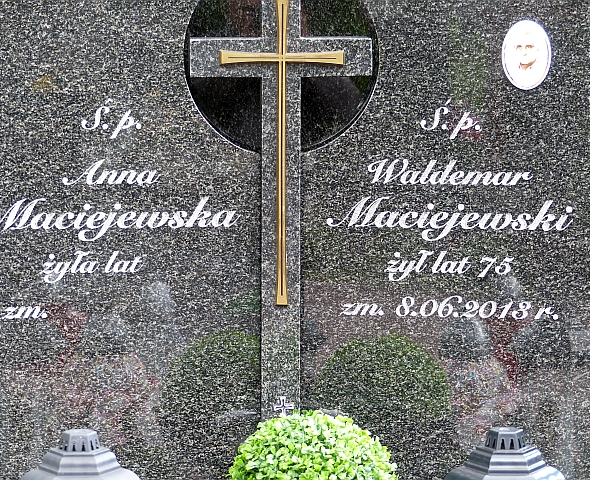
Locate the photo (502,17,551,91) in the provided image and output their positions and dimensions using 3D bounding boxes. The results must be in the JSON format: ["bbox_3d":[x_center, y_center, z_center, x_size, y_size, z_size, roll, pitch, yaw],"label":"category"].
[{"bbox_3d":[0.473,-0.379,5.100,0.102,0.142,0.010,1,5,12],"label":"photo"}]

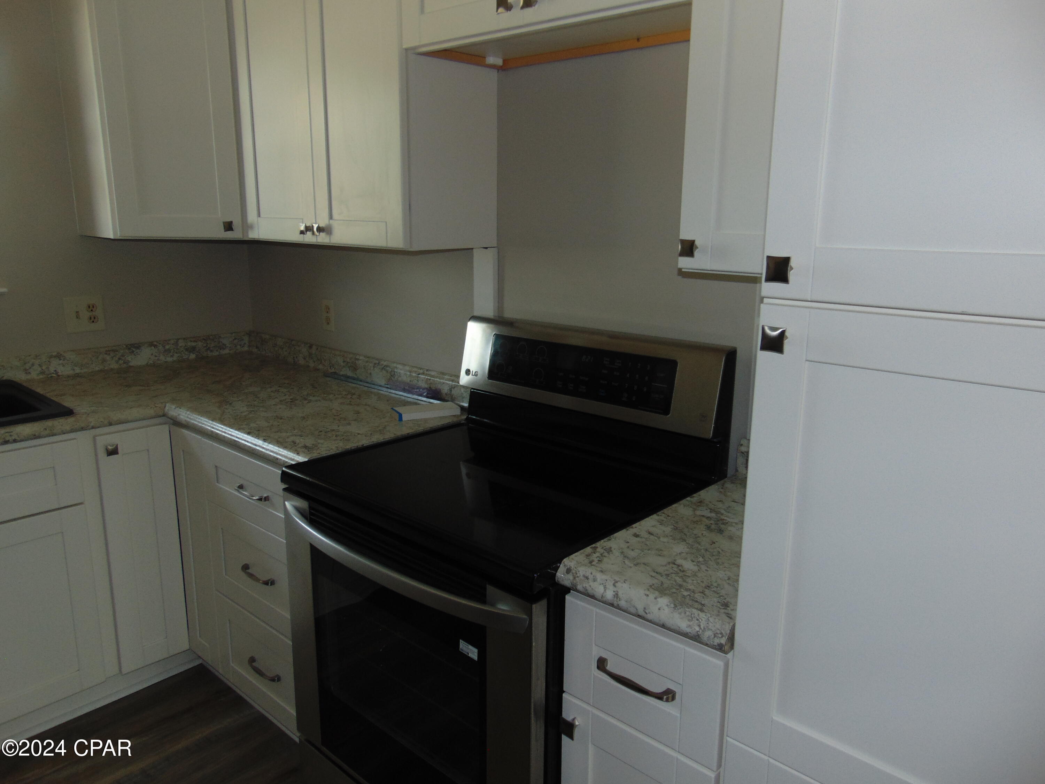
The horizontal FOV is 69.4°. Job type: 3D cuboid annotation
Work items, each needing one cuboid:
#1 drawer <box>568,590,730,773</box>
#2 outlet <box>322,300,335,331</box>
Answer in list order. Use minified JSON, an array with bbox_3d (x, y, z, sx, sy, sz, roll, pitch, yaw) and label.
[{"bbox_3d":[0.322,0.407,1.317,0.286,0.182,0.447,12,17,41],"label":"drawer"},{"bbox_3d":[-0.697,-0.272,2.688,0.070,0.114,0.010,12,17,41],"label":"outlet"}]

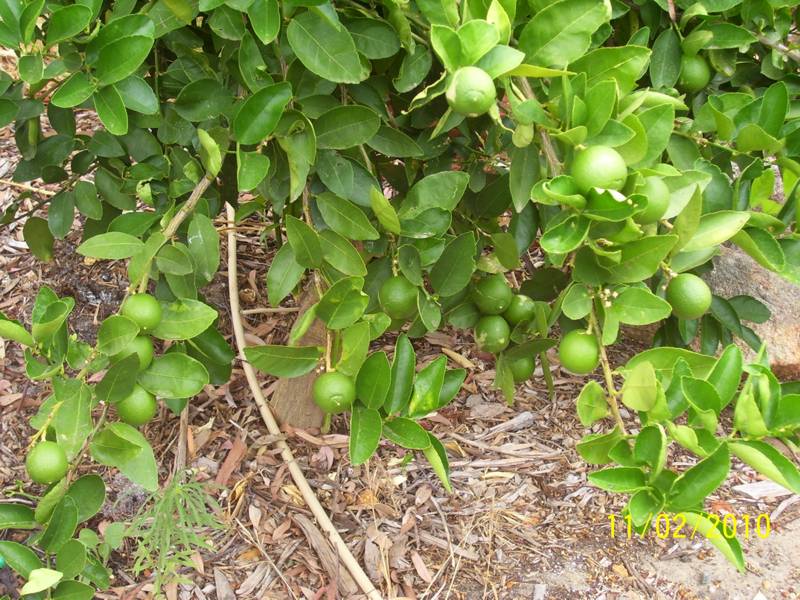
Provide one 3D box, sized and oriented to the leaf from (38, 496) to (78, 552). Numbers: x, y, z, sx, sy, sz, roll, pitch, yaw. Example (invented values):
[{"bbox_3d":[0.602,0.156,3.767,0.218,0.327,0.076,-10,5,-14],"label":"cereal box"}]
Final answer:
[{"bbox_3d":[-0.372,0.244,1.660,0.034,0.013,0.067,20,75,15],"label":"leaf"}]

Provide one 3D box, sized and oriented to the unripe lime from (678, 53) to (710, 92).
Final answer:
[{"bbox_3d":[0.340,-0.261,1.760,0.043,0.045,0.043,0,25,0],"label":"unripe lime"}]

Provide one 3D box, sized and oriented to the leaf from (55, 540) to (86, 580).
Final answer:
[{"bbox_3d":[-0.380,0.301,1.760,0.034,0.010,0.050,16,65,11],"label":"leaf"}]

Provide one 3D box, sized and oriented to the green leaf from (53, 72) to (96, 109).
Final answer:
[{"bbox_3d":[-0.358,-0.231,1.680,0.054,0.016,0.040,-29,64,-16],"label":"green leaf"}]

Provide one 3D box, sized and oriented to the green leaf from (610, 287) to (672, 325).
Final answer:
[{"bbox_3d":[0.247,0.007,1.560,0.063,0.013,0.041,6,66,2],"label":"green leaf"}]

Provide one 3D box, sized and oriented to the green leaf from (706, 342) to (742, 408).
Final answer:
[{"bbox_3d":[0.363,0.085,1.700,0.035,0.014,0.080,23,68,-7],"label":"green leaf"}]

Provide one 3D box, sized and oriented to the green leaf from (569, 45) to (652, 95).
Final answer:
[{"bbox_3d":[0.210,-0.229,1.520,0.089,0.016,0.046,-24,68,-6],"label":"green leaf"}]

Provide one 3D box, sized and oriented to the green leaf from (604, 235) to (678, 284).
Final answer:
[{"bbox_3d":[0.261,-0.044,1.650,0.093,0.020,0.042,-29,72,-10],"label":"green leaf"}]

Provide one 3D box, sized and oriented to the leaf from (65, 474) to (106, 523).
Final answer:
[{"bbox_3d":[-0.342,0.217,1.660,0.042,0.013,0.063,37,69,8],"label":"leaf"}]

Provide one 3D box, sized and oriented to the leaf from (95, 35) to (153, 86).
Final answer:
[{"bbox_3d":[-0.288,-0.250,1.600,0.045,0.014,0.086,43,64,13],"label":"leaf"}]

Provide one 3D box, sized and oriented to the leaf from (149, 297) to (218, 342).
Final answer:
[{"bbox_3d":[-0.240,0.022,1.690,0.074,0.018,0.044,-12,70,-5],"label":"leaf"}]

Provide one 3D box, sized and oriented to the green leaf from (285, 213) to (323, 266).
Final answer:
[{"bbox_3d":[-0.109,-0.067,1.720,0.032,0.072,0.011,-35,-15,11],"label":"green leaf"}]

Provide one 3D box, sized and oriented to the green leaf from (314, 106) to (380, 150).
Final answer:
[{"bbox_3d":[-0.064,-0.197,1.760,0.089,0.045,0.013,-21,-15,6],"label":"green leaf"}]

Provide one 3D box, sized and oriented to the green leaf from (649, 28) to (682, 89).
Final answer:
[{"bbox_3d":[0.318,-0.288,1.820,0.037,0.079,0.012,9,-13,8],"label":"green leaf"}]

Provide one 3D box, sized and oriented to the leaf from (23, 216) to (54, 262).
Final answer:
[{"bbox_3d":[-0.414,-0.069,1.750,0.033,0.012,0.057,-17,73,-5],"label":"leaf"}]

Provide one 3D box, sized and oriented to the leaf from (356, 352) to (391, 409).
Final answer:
[{"bbox_3d":[-0.025,0.090,1.700,0.039,0.013,0.066,10,73,4],"label":"leaf"}]

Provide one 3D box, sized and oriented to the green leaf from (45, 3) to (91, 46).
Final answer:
[{"bbox_3d":[-0.360,-0.300,1.660,0.063,0.018,0.036,-38,78,-18],"label":"green leaf"}]

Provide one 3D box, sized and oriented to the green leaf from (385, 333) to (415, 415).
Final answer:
[{"bbox_3d":[-0.001,0.077,1.580,0.030,0.084,0.020,3,-16,22],"label":"green leaf"}]

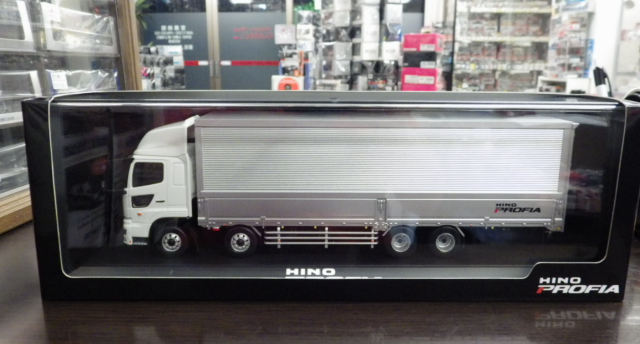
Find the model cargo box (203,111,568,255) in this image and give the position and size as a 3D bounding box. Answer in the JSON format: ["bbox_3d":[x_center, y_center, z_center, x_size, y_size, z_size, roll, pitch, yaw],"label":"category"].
[{"bbox_3d":[0.039,0.006,0.339,0.231,0.086,0.059,0,11,-2],"label":"model cargo box"}]

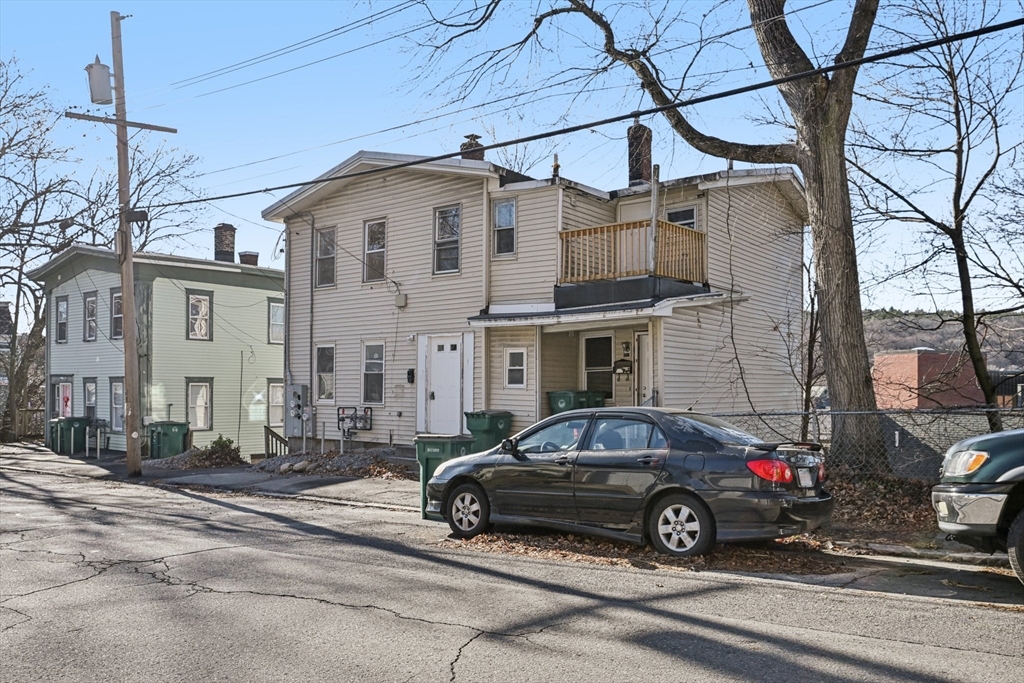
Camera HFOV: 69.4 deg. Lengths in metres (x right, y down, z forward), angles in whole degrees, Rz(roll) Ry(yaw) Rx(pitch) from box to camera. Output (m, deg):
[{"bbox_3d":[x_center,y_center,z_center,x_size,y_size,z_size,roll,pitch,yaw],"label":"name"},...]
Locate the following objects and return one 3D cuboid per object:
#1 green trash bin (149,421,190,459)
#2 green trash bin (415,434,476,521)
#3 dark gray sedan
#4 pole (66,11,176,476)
[{"bbox_3d":[-10.340,3.000,22.500,0.680,1.100,0.820,-3,-5,44],"label":"green trash bin"},{"bbox_3d":[-0.888,1.850,10.080,0.620,1.080,0.640,-4,-5,33],"label":"green trash bin"},{"bbox_3d":[1.067,1.410,8.010,4.530,1.460,1.710,-6,-7,39],"label":"dark gray sedan"},{"bbox_3d":[-8.990,-2.360,17.200,2.430,10.900,0.600,-1,-4,-44],"label":"pole"}]

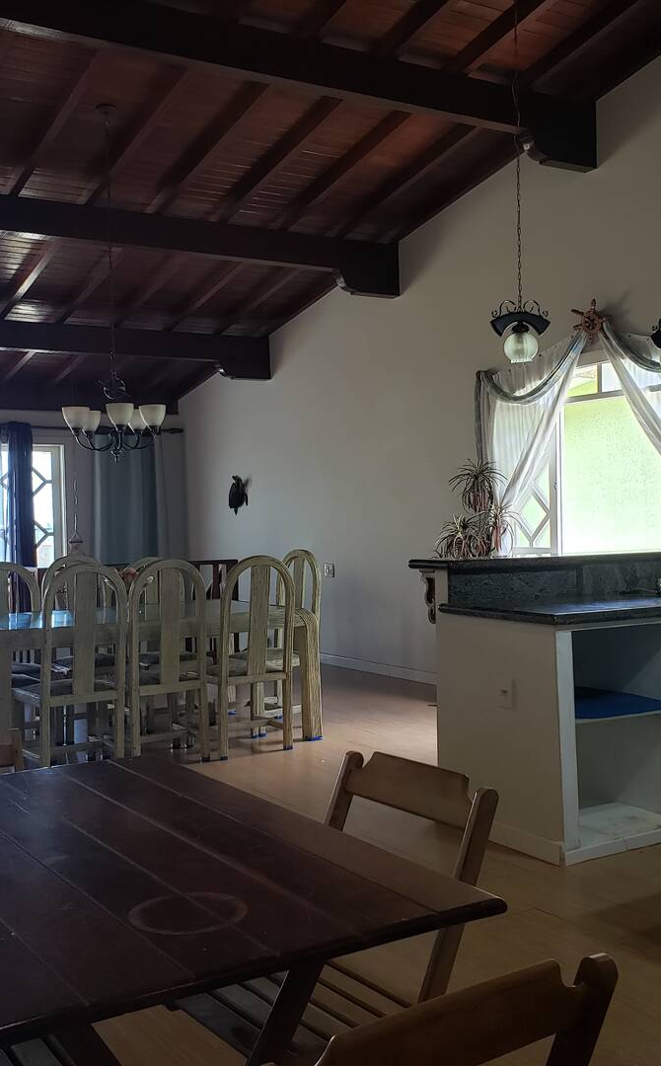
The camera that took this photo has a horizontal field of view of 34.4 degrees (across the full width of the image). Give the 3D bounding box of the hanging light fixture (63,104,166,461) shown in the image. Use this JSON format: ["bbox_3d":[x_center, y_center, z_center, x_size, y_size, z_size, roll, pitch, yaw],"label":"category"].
[{"bbox_3d":[-1.306,-1.459,6.312,0.600,2.080,0.600,-2,1,-30],"label":"hanging light fixture"}]

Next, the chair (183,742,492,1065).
[{"bbox_3d":[-0.021,0.879,1.997,0.524,0.796,0.443,-2,1,-30],"label":"chair"}]

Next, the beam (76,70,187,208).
[{"bbox_3d":[-1.118,-2.358,6.258,0.060,0.100,1.802,-2,-8,-30],"label":"beam"}]

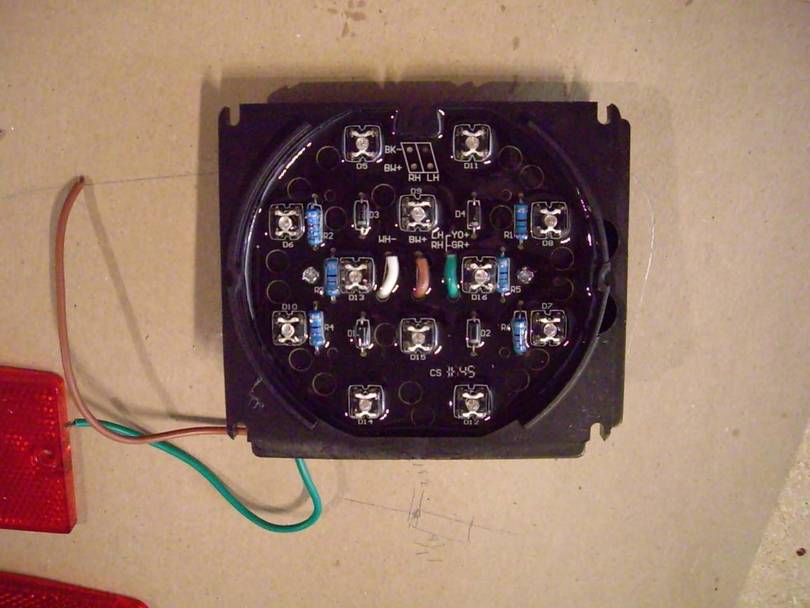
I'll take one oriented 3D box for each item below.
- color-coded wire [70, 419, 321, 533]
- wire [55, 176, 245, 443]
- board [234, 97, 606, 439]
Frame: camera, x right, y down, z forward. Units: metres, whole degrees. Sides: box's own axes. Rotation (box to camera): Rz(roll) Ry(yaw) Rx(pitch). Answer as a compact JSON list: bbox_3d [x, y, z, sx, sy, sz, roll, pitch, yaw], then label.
[{"bbox_3d":[-0.050,0.041,0.211,0.061,0.009,0.026,1,104,3],"label":"color-coded wire"},{"bbox_3d":[-0.058,0.002,0.201,0.042,0.012,0.061,1,104,3],"label":"wire"},{"bbox_3d":[0.003,-0.006,0.182,0.077,0.014,0.067,0,97,2],"label":"board"}]

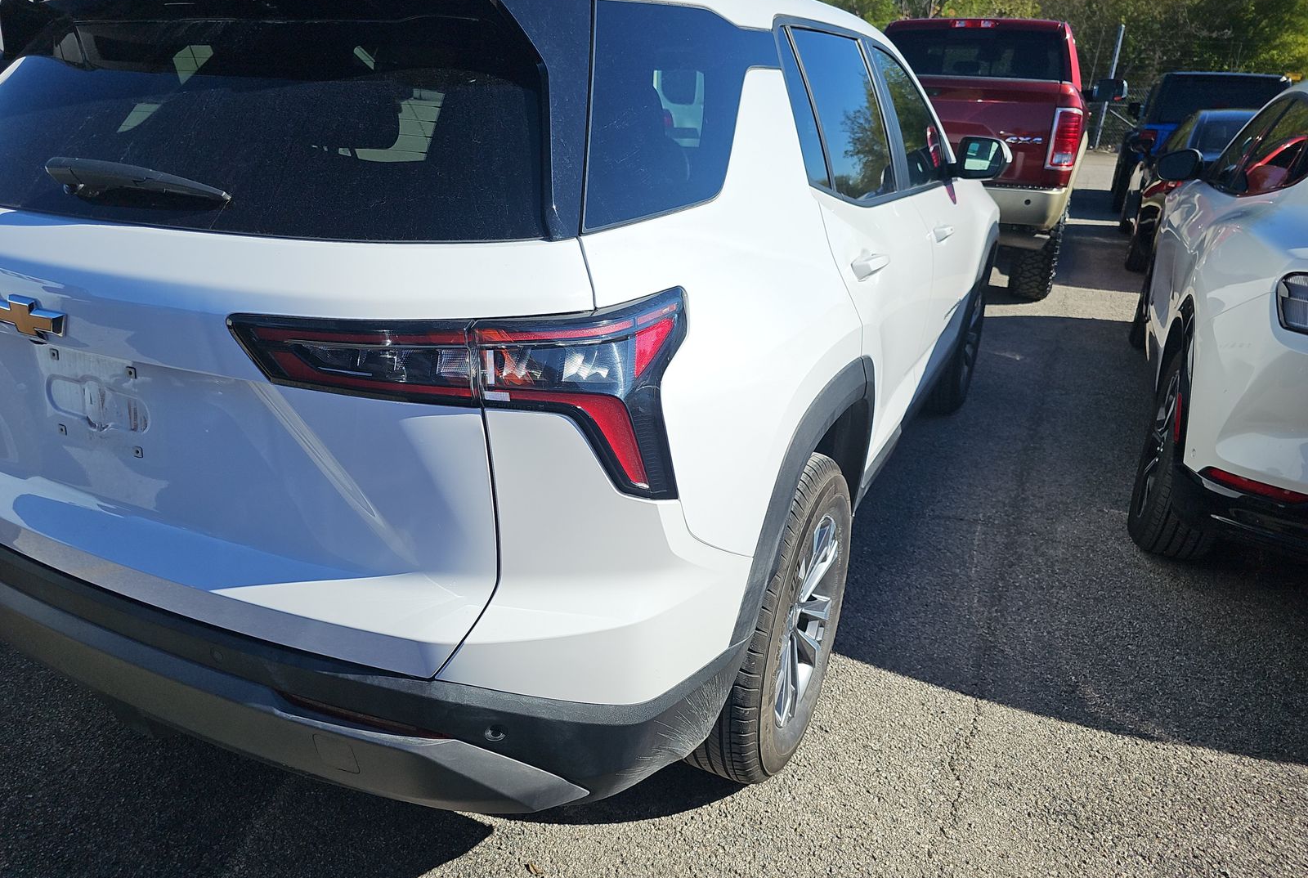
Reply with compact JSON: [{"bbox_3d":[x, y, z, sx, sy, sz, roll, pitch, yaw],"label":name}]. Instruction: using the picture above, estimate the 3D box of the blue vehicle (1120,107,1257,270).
[{"bbox_3d":[5.734,-2.515,8.522,1.850,1.430,4.800,11,23,24],"label":"blue vehicle"}]

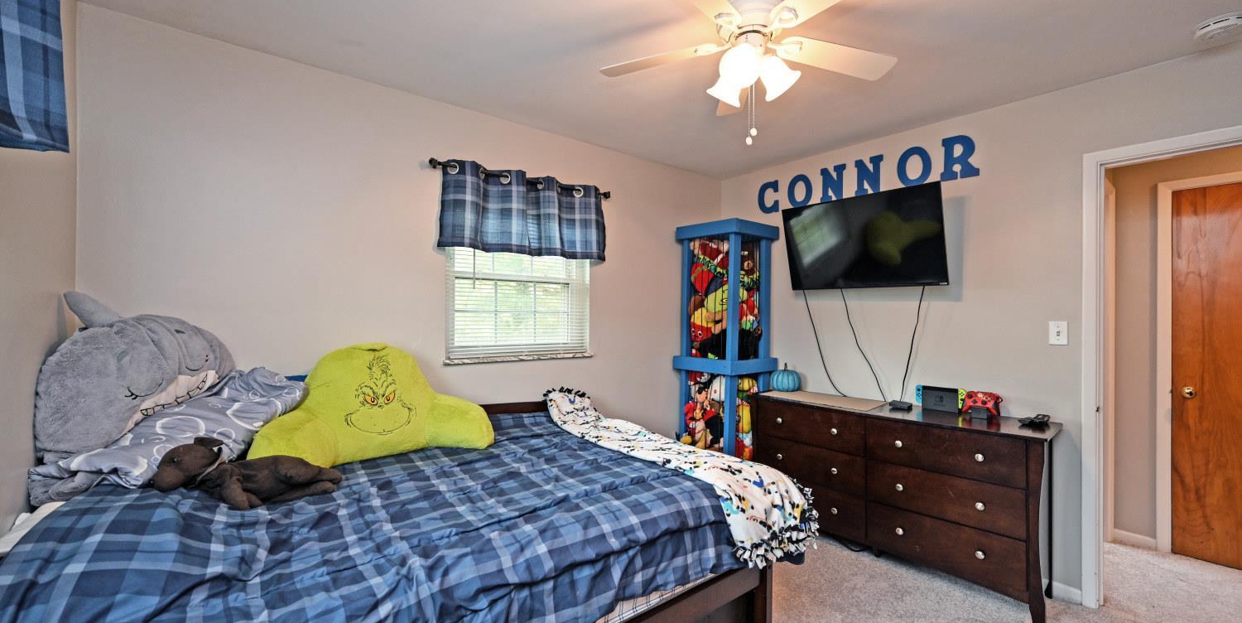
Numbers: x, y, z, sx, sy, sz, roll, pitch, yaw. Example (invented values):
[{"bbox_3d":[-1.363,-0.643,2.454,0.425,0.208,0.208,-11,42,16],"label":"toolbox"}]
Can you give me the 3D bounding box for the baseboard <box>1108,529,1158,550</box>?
[{"bbox_3d":[3.028,1.351,2.849,0.015,0.068,0.180,1,0,-38],"label":"baseboard"}]

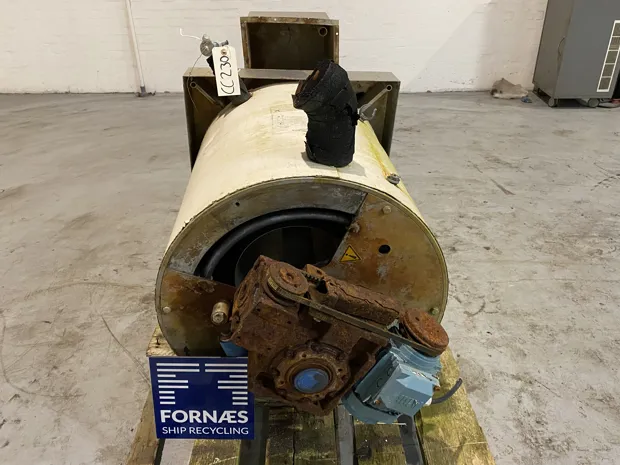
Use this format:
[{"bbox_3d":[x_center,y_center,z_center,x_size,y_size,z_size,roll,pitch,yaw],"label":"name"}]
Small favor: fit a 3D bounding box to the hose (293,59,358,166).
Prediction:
[{"bbox_3d":[0.029,-0.209,0.843,0.120,0.188,0.094,0,27,0],"label":"hose"}]

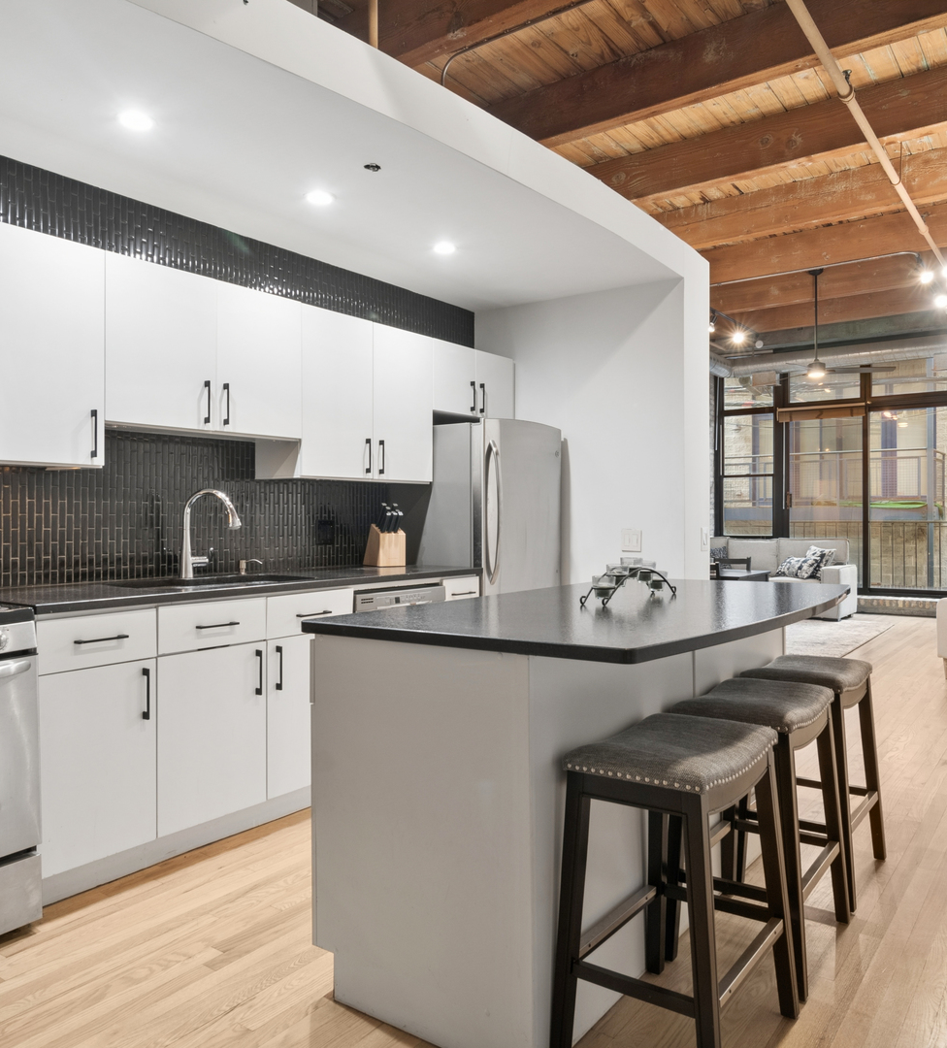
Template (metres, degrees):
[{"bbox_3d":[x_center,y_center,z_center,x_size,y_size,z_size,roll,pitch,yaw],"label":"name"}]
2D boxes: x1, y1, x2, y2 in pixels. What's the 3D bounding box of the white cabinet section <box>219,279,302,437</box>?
[{"bbox_3d":[-1.036,-0.685,3.457,0.330,0.612,0.436,1,1,38],"label":"white cabinet section"}]

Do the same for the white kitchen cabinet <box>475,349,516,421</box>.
[{"bbox_3d":[0.006,-0.809,4.789,0.330,0.392,0.386,0,1,38],"label":"white kitchen cabinet"}]

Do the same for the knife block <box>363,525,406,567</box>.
[{"bbox_3d":[-0.473,0.112,4.197,0.160,0.218,0.170,-1,1,-36],"label":"knife block"}]

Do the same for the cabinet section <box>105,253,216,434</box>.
[{"bbox_3d":[-1.311,-0.681,3.103,0.330,0.612,0.459,1,1,38],"label":"cabinet section"}]

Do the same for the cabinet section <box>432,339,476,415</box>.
[{"bbox_3d":[-0.231,-0.813,4.491,0.330,0.384,0.386,1,1,38],"label":"cabinet section"}]

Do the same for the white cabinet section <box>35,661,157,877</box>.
[{"bbox_3d":[-1.436,0.768,2.726,0.600,0.623,0.380,1,1,38],"label":"white cabinet section"}]

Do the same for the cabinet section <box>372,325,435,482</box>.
[{"bbox_3d":[-0.487,-0.613,4.165,0.330,0.776,0.448,1,1,38],"label":"cabinet section"}]

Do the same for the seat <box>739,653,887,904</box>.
[{"bbox_3d":[1.143,0.822,2.646,0.365,0.680,0.470,0,1,35],"label":"seat"}]

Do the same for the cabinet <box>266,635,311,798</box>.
[{"bbox_3d":[-0.890,0.748,3.382,0.600,0.618,0.454,0,1,38],"label":"cabinet"}]

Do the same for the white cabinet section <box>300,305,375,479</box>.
[{"bbox_3d":[-0.763,-0.608,3.809,0.330,0.776,0.453,1,1,38],"label":"white cabinet section"}]

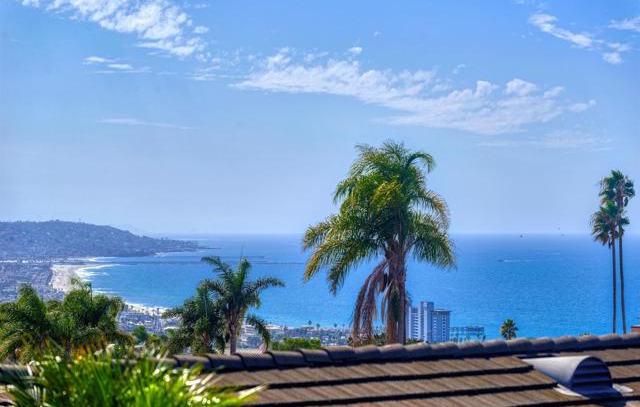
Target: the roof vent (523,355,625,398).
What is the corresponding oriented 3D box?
[{"bbox_3d":[2.153,1.498,19.245,0.580,0.350,0.950,0,-1,-43],"label":"roof vent"}]

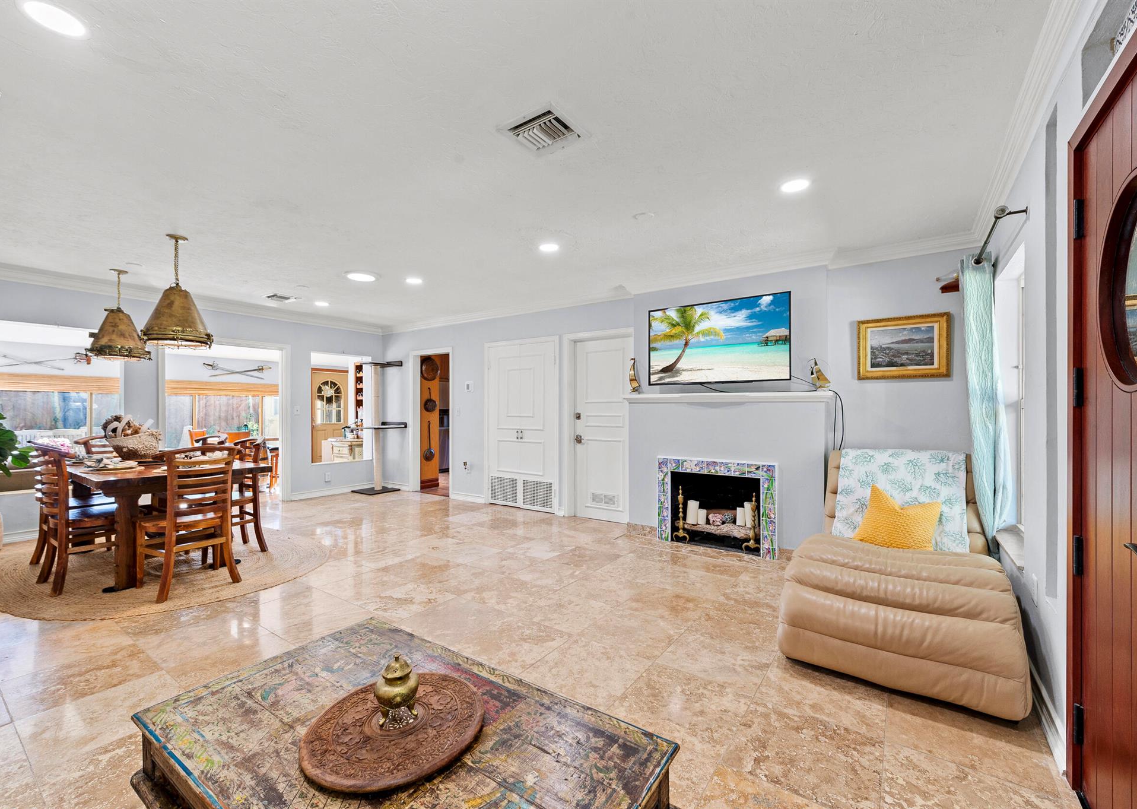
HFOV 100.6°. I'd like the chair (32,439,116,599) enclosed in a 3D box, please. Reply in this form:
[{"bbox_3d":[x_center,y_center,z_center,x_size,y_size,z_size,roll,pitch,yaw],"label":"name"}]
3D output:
[{"bbox_3d":[-3.429,0.777,3.413,0.516,0.972,0.516,-1,-1,34],"label":"chair"}]

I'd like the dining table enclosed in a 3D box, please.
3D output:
[{"bbox_3d":[-3.482,0.883,3.916,1.993,0.774,1.016,-1,-1,34],"label":"dining table"}]

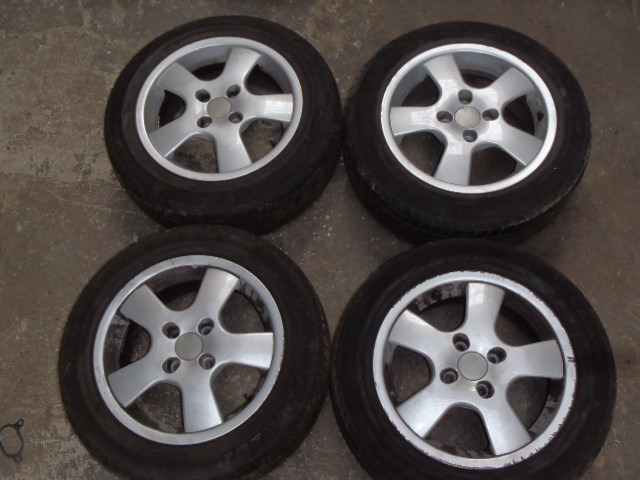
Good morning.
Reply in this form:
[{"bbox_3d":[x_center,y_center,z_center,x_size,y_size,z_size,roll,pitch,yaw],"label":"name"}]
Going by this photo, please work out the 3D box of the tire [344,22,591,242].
[{"bbox_3d":[0.354,-0.258,1.744,0.598,0.189,0.598,0,68,4],"label":"tire"}]

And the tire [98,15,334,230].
[{"bbox_3d":[-0.239,-0.290,1.796,0.598,0.189,0.598,0,68,4],"label":"tire"}]

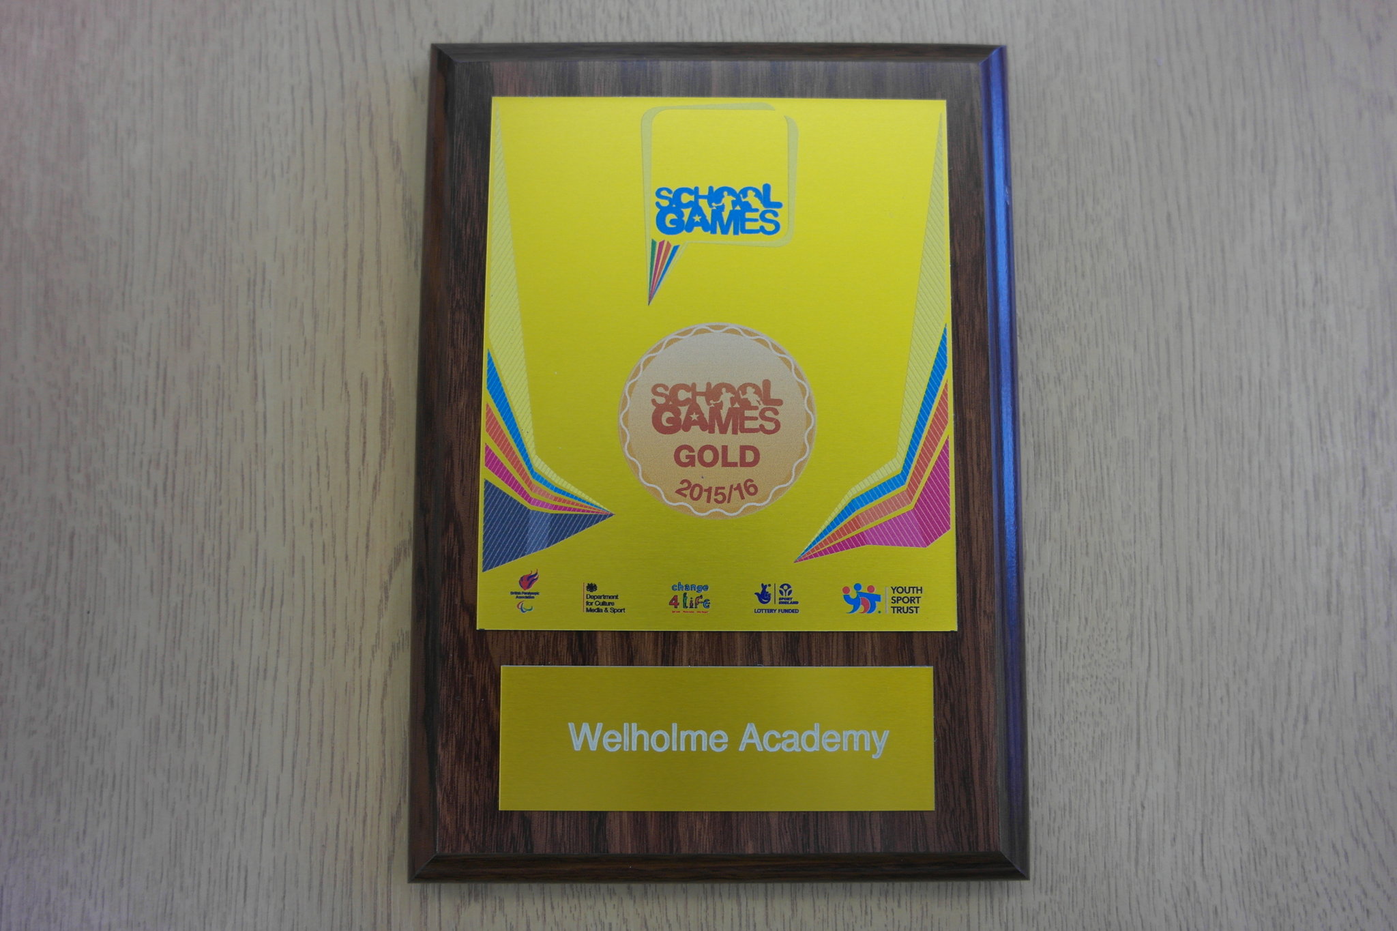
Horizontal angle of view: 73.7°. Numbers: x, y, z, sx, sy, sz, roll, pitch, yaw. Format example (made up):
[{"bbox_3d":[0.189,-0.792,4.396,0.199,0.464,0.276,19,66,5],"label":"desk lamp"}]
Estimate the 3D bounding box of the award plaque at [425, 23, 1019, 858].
[{"bbox_3d":[0.004,-0.004,0.201,0.128,0.013,0.180,0,85,0],"label":"award plaque"}]

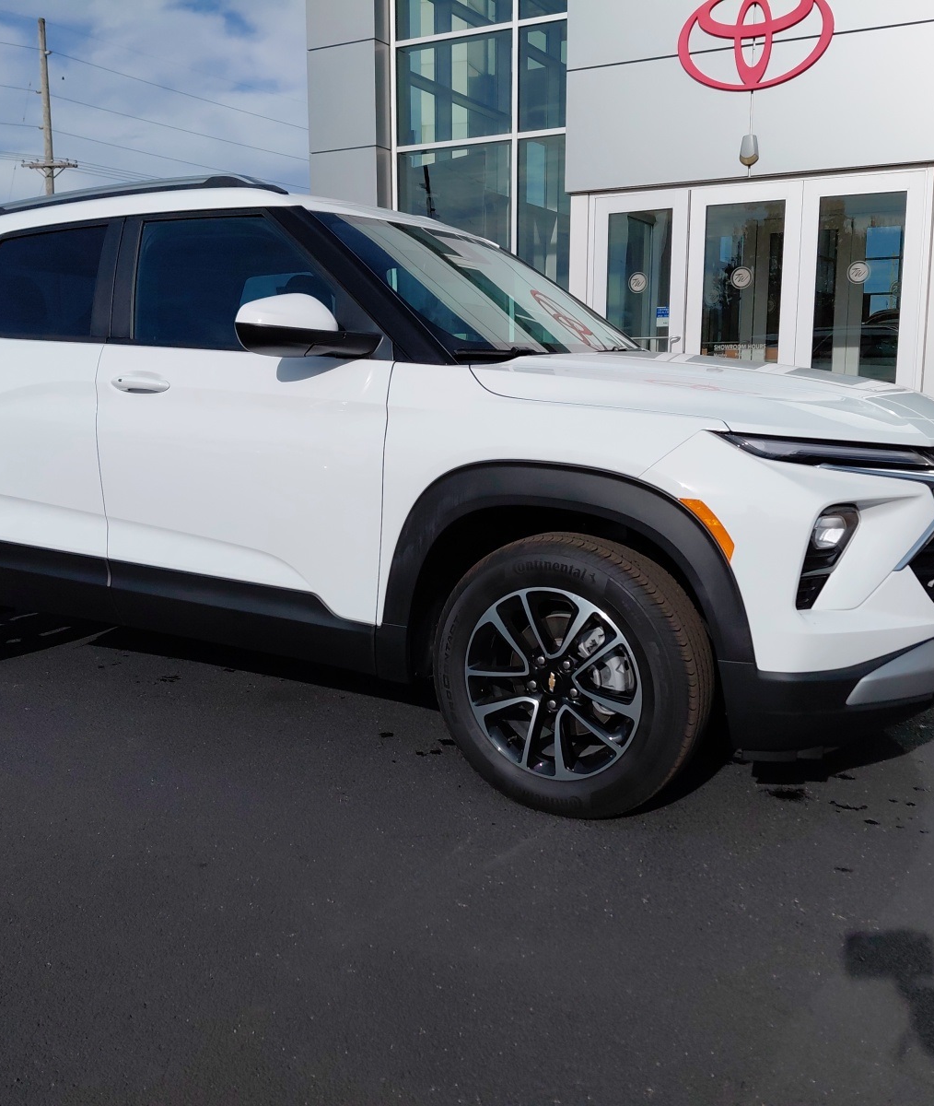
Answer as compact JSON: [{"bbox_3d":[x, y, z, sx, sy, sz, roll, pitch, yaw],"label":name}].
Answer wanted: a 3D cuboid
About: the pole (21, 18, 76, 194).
[{"bbox_3d":[-16.183,-12.989,41.496,2.400,14.750,0.500,4,10,22],"label":"pole"}]

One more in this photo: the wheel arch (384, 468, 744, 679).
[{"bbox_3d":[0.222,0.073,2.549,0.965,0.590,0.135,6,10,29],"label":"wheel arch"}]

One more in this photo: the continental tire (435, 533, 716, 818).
[{"bbox_3d":[0.252,0.305,2.647,0.700,0.700,0.225,6,11,32],"label":"continental tire"}]

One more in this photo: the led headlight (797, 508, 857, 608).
[{"bbox_3d":[0.777,0.012,2.300,0.140,0.235,0.130,-7,12,-38],"label":"led headlight"}]

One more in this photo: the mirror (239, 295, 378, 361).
[{"bbox_3d":[-0.403,-0.574,2.689,0.305,0.162,0.225,6,10,29],"label":"mirror"}]

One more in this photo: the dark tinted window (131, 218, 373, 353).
[{"bbox_3d":[-0.612,-0.752,2.975,0.915,0.395,0.060,6,-8,29],"label":"dark tinted window"}]

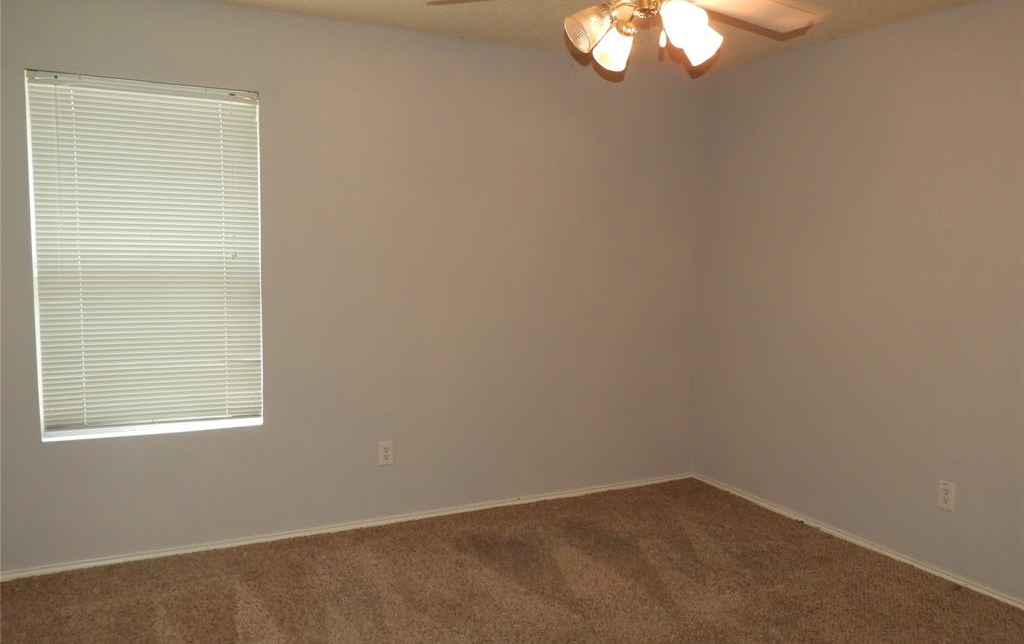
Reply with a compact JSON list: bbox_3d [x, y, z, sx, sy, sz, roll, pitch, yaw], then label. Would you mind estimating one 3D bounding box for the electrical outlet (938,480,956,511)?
[{"bbox_3d":[1.869,0.750,3.562,0.010,0.118,0.073,-2,6,-28],"label":"electrical outlet"}]

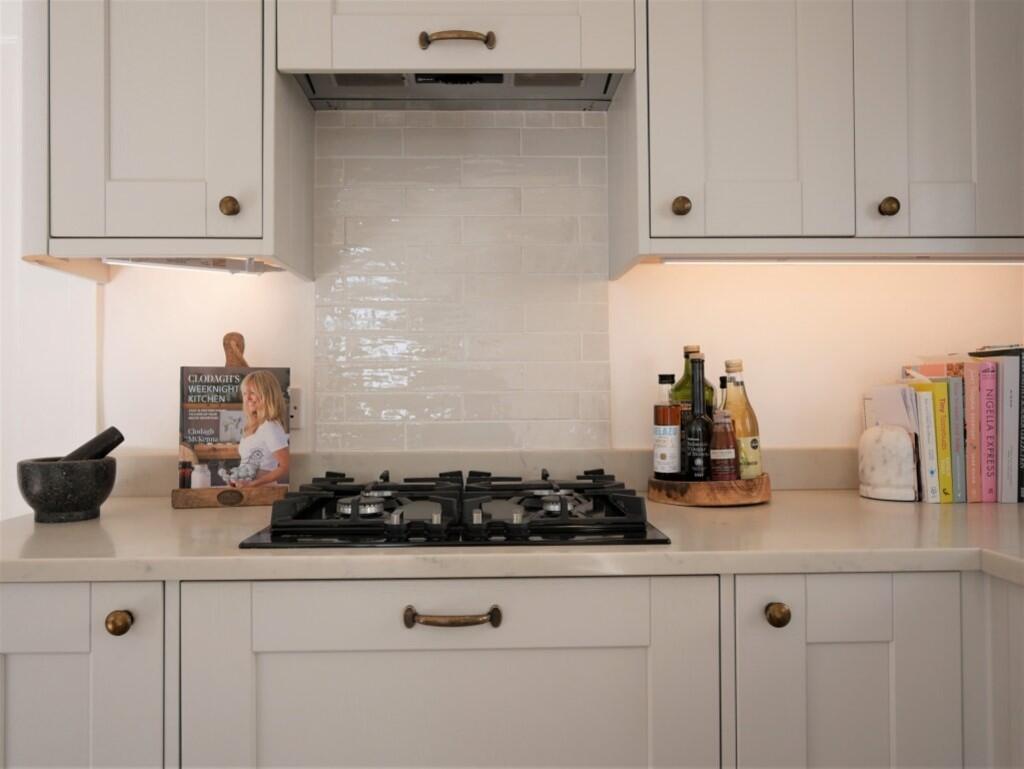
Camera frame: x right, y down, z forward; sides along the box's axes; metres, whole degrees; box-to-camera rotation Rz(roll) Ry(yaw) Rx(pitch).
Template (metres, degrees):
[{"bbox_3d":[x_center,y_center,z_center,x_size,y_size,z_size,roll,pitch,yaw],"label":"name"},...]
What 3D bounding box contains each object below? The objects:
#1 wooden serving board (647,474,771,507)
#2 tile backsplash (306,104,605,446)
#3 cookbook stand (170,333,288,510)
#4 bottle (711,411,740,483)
[{"bbox_3d":[0.382,0.201,1.501,0.240,0.051,0.215,0,-1,-1],"label":"wooden serving board"},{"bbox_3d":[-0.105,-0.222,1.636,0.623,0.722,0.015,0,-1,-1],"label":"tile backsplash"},{"bbox_3d":[-0.540,0.064,1.506,0.212,0.334,0.125,0,-1,-15],"label":"cookbook stand"},{"bbox_3d":[0.397,0.116,1.438,0.053,0.132,0.053,0,-1,-1],"label":"bottle"}]

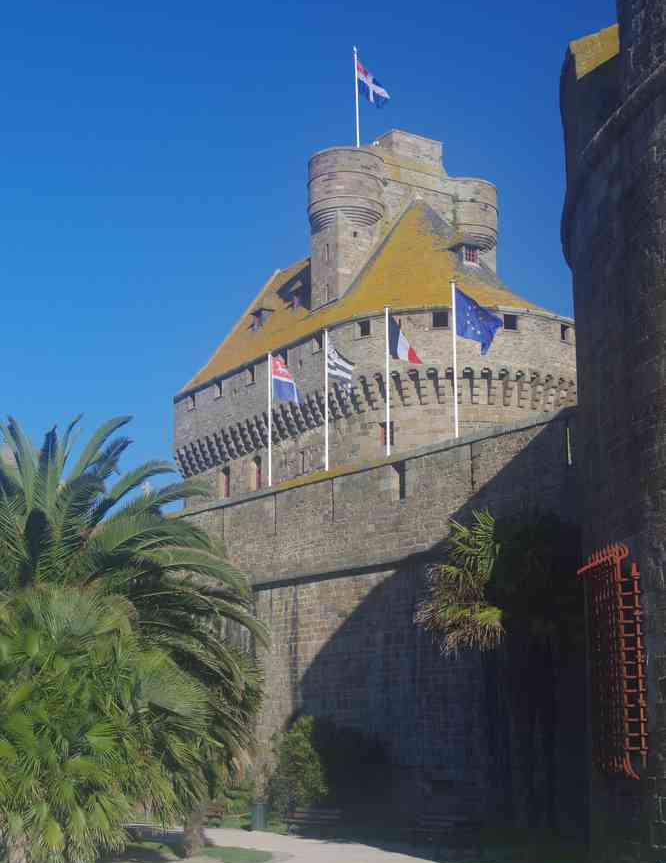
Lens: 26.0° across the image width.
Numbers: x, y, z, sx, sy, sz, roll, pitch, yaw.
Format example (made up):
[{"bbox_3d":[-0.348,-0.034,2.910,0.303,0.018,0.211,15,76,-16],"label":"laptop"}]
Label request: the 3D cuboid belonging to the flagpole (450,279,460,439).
[{"bbox_3d":[3.609,-1.956,42.462,0.090,5.235,0.090,0,-13,0],"label":"flagpole"}]

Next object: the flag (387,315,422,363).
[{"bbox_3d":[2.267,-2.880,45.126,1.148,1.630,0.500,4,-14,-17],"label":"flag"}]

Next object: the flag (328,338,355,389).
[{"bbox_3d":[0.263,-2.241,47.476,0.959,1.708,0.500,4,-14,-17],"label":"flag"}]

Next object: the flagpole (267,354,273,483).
[{"bbox_3d":[-2.164,-0.243,49.558,0.090,5.139,0.090,0,-13,0],"label":"flagpole"}]

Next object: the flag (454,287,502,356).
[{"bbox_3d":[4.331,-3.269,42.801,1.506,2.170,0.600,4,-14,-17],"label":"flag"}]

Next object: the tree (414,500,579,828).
[{"bbox_3d":[3.900,5.529,33.822,3.800,7.553,3.600,0,-13,0],"label":"tree"}]

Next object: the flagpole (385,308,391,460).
[{"bbox_3d":[1.710,-1.357,44.786,0.090,5.287,0.090,0,-13,0],"label":"flagpole"}]

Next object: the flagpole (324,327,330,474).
[{"bbox_3d":[-0.188,-0.878,47.136,0.090,5.192,0.090,0,-13,0],"label":"flagpole"}]

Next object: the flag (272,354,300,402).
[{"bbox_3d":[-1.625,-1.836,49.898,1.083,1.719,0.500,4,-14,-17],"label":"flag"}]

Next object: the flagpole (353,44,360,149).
[{"bbox_3d":[1.259,-17.142,74.949,0.140,6.254,0.140,0,-13,0],"label":"flagpole"}]

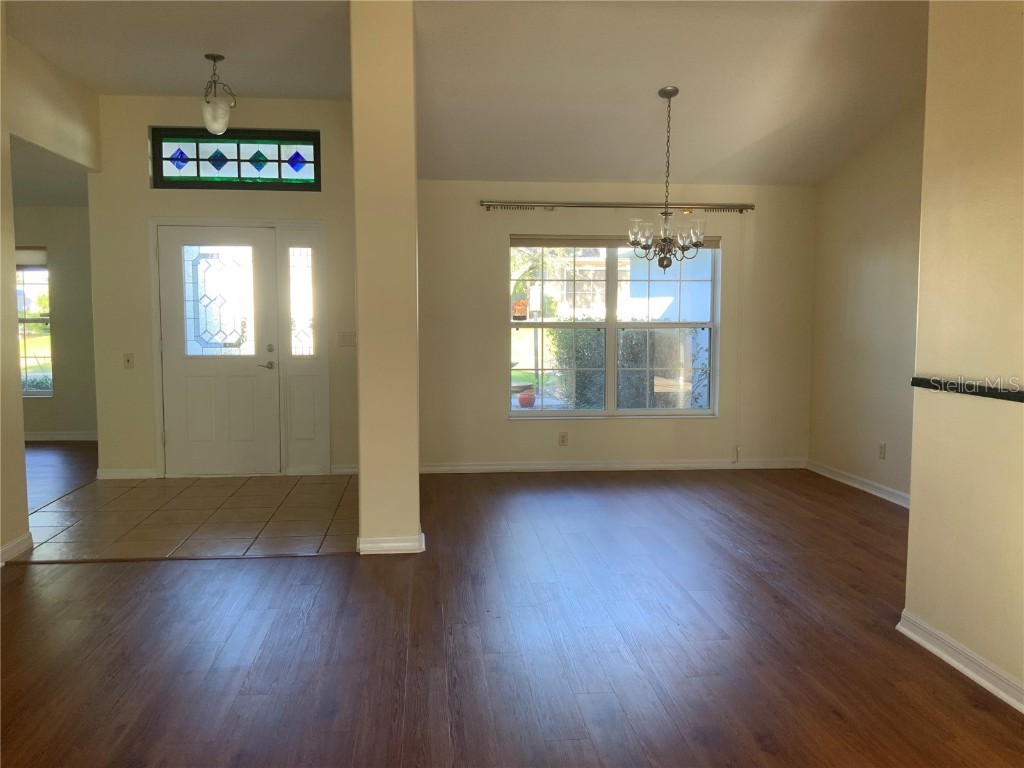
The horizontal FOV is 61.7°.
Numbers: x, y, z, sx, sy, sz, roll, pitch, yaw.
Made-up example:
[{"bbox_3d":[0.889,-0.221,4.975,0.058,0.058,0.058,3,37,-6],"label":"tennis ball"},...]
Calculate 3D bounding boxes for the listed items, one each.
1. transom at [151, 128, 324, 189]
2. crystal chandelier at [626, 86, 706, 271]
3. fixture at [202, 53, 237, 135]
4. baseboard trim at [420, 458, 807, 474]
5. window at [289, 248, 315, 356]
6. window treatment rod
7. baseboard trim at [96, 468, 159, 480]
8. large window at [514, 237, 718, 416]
[{"bbox_3d":[-2.192,-1.793,6.888,1.300,0.470,0.080,0,5,-6],"label":"transom"},{"bbox_3d":[1.007,-1.332,5.611,0.510,1.165,0.510,0,5,-6],"label":"crystal chandelier"},{"bbox_3d":[-1.958,-1.922,5.713,0.224,0.510,0.224,0,5,-6],"label":"fixture"},{"bbox_3d":[0.919,0.705,7.374,3.390,0.095,0.020,0,5,-6],"label":"baseboard trim"},{"bbox_3d":[-1.716,-0.666,7.010,0.185,0.879,0.040,0,5,-6],"label":"window"},{"bbox_3d":[0.899,-1.473,7.140,2.313,0.065,0.080,0,5,-6],"label":"window treatment rod"},{"bbox_3d":[-3.125,0.734,6.963,0.470,0.090,0.020,0,5,-6],"label":"baseboard trim"},{"bbox_3d":[0.874,-0.475,7.326,1.800,1.525,0.110,0,5,-6],"label":"large window"}]

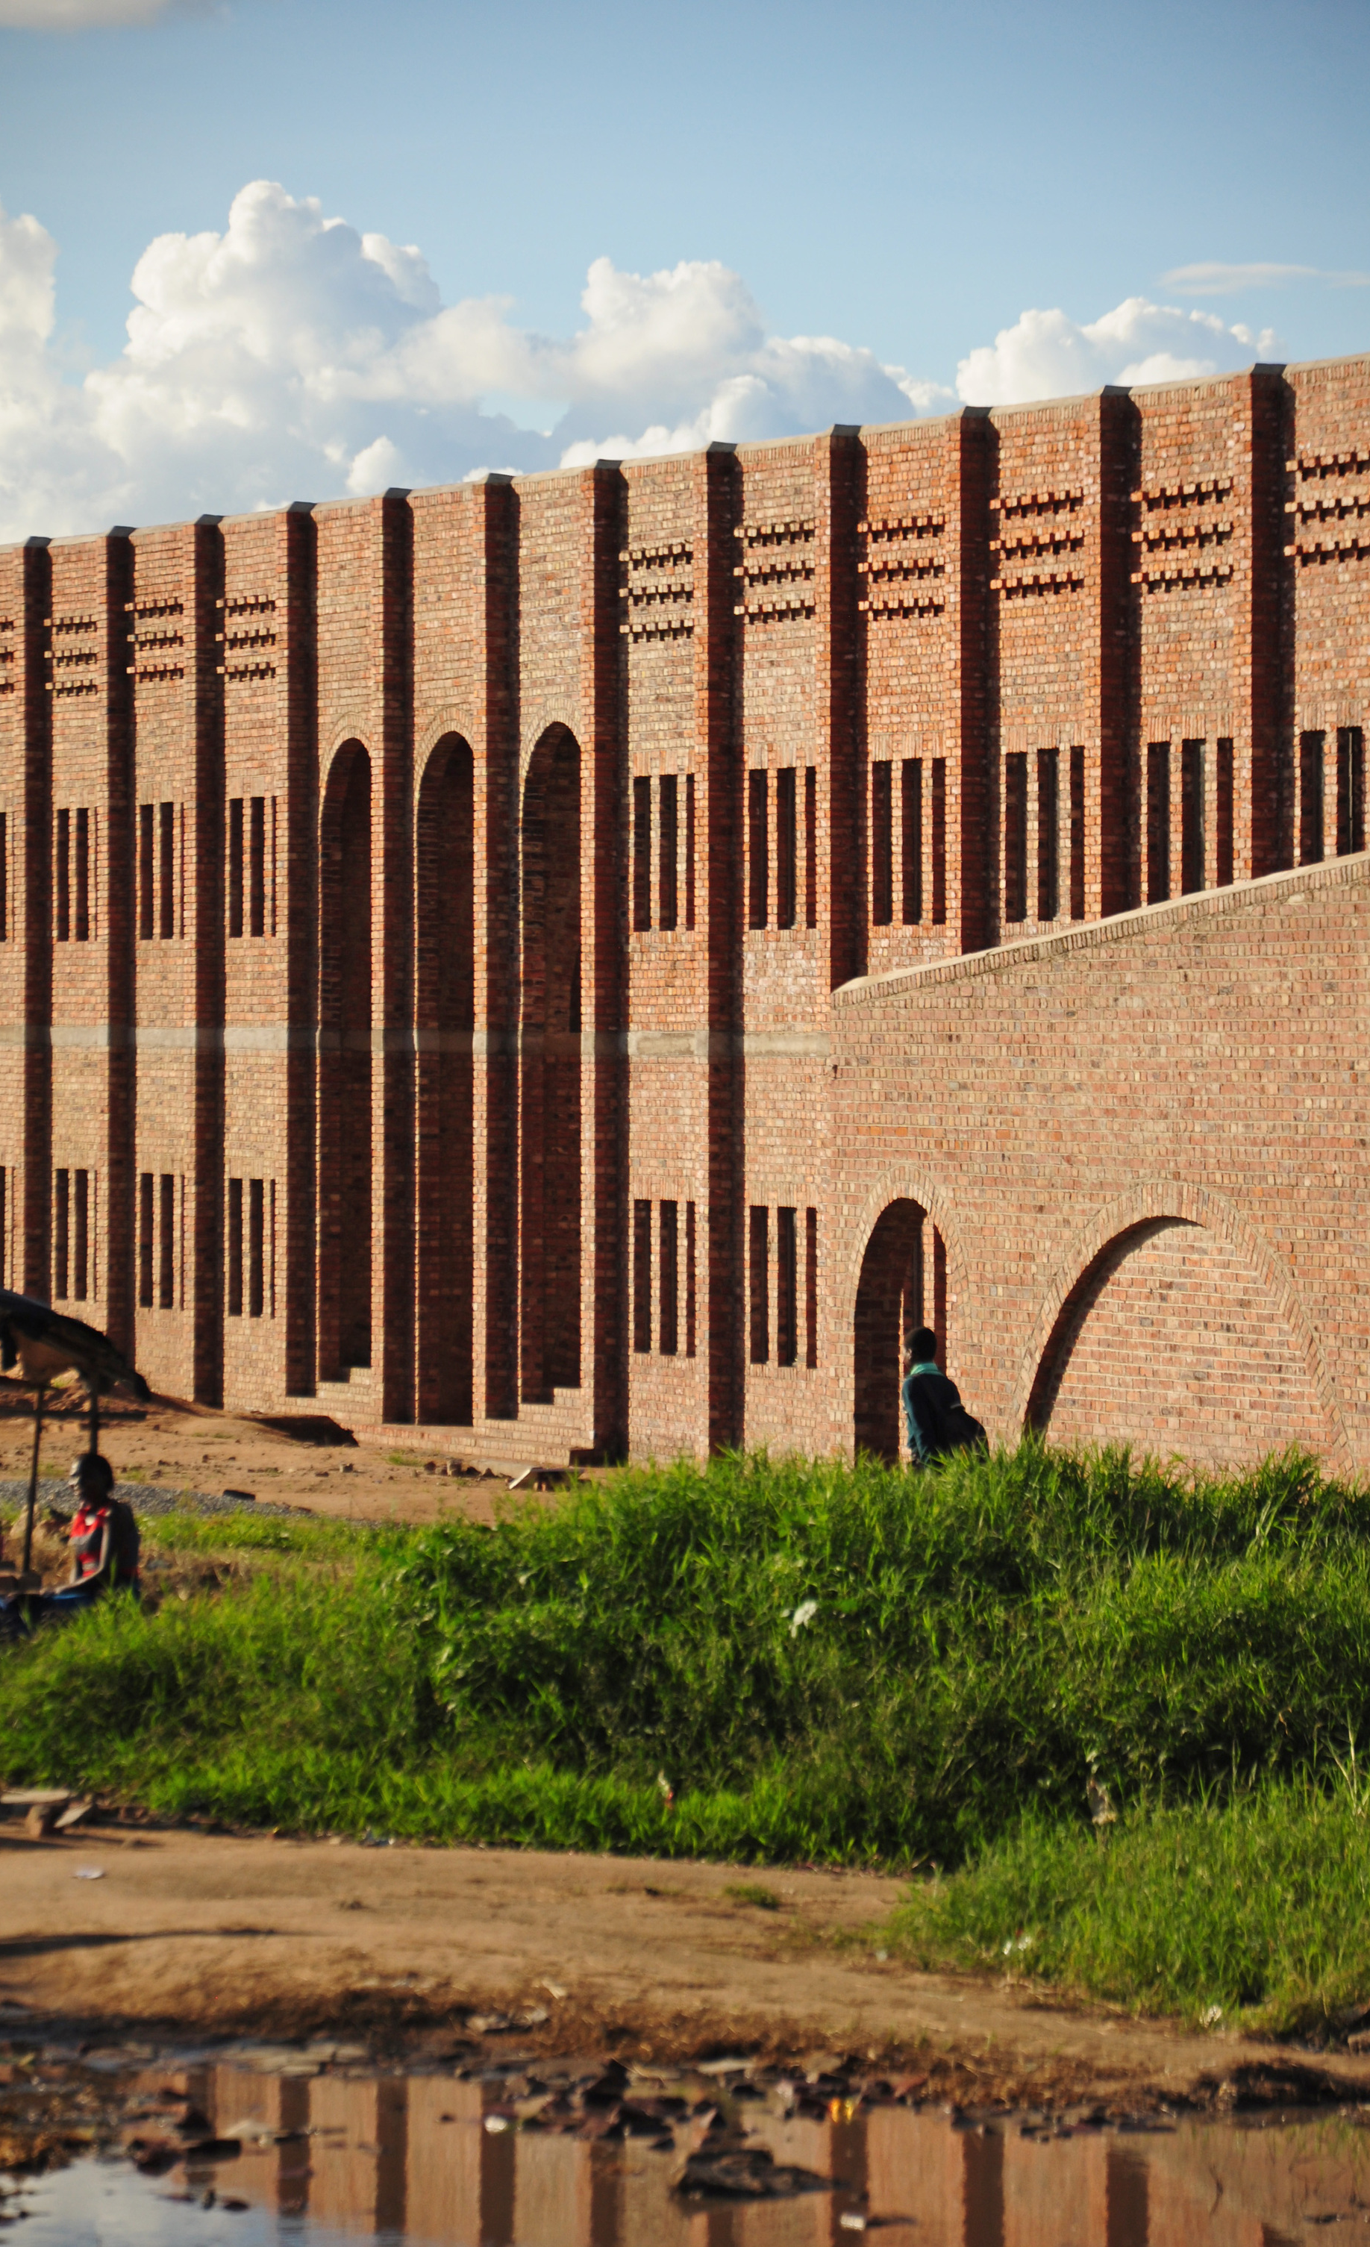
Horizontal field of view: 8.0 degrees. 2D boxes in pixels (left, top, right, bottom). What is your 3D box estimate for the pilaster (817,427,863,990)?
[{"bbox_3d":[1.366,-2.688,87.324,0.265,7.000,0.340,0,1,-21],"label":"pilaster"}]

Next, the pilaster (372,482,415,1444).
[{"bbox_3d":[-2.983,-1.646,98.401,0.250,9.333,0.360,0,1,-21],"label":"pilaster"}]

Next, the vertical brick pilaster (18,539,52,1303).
[{"bbox_3d":[-7.507,-1.881,112.460,0.270,9.658,0.370,0,1,-21],"label":"vertical brick pilaster"}]

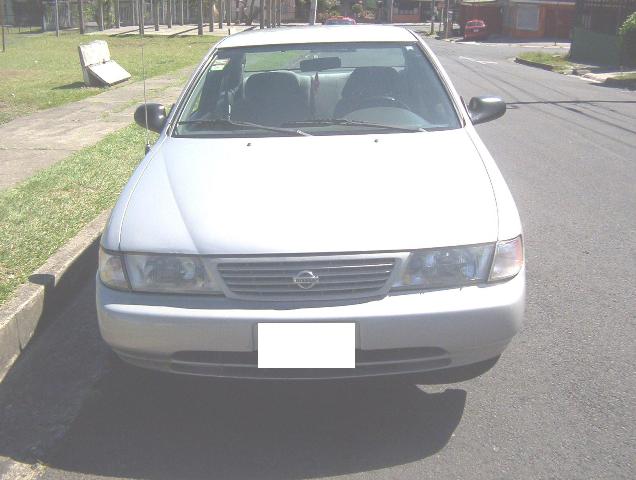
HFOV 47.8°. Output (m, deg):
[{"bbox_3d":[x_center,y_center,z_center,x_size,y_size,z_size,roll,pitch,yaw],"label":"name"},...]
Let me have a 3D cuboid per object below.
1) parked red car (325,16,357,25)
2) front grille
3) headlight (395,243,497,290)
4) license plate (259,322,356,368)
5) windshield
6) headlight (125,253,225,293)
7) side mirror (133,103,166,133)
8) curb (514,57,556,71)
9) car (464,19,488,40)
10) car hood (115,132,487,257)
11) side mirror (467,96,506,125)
[{"bbox_3d":[1.184,-10.615,36.711,1.650,1.420,4.100,-1,18,2],"label":"parked red car"},{"bbox_3d":[-0.043,0.128,2.453,0.630,0.150,0.120,-1,18,3],"label":"front grille"},{"bbox_3d":[0.456,0.095,2.555,0.330,0.145,0.180,-4,18,-7],"label":"headlight"},{"bbox_3d":[-0.041,0.354,2.390,0.320,0.160,0.020,-1,18,3],"label":"license plate"},{"bbox_3d":[-0.010,-0.781,3.649,1.400,0.400,0.760,-1,18,3],"label":"windshield"},{"bbox_3d":[-0.533,0.117,2.599,0.330,0.145,0.180,2,19,12],"label":"headlight"},{"bbox_3d":[-0.881,-0.643,3.790,0.200,0.145,0.140,-1,18,3],"label":"side mirror"},{"bbox_3d":[6.333,-5.134,20.784,0.220,0.180,3.990,-1,18,0],"label":"curb"},{"bbox_3d":[10.704,-14.168,48.500,1.620,1.400,3.900,1,18,9],"label":"car"},{"bbox_3d":[-0.030,-0.240,2.932,1.450,0.280,1.120,-1,18,3],"label":"car hood"},{"bbox_3d":[0.870,-0.672,3.715,0.210,0.145,0.140,-1,18,3],"label":"side mirror"}]

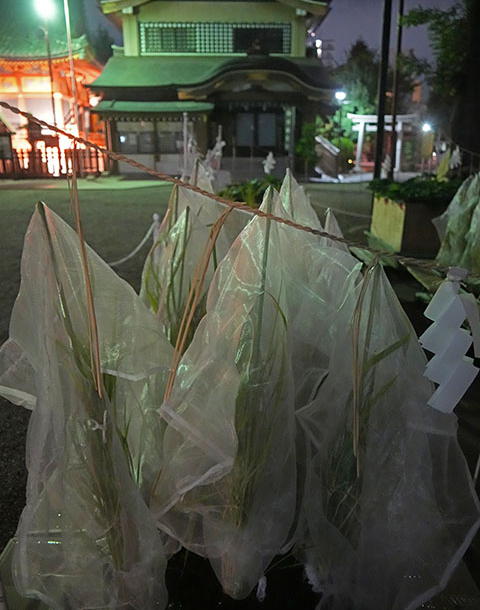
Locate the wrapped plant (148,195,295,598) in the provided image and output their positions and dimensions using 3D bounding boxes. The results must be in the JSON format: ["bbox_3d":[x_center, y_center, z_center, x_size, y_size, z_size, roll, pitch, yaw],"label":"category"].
[{"bbox_3d":[-0.045,0.275,1.144,0.360,1.080,0.330,0,18,0],"label":"wrapped plant"}]

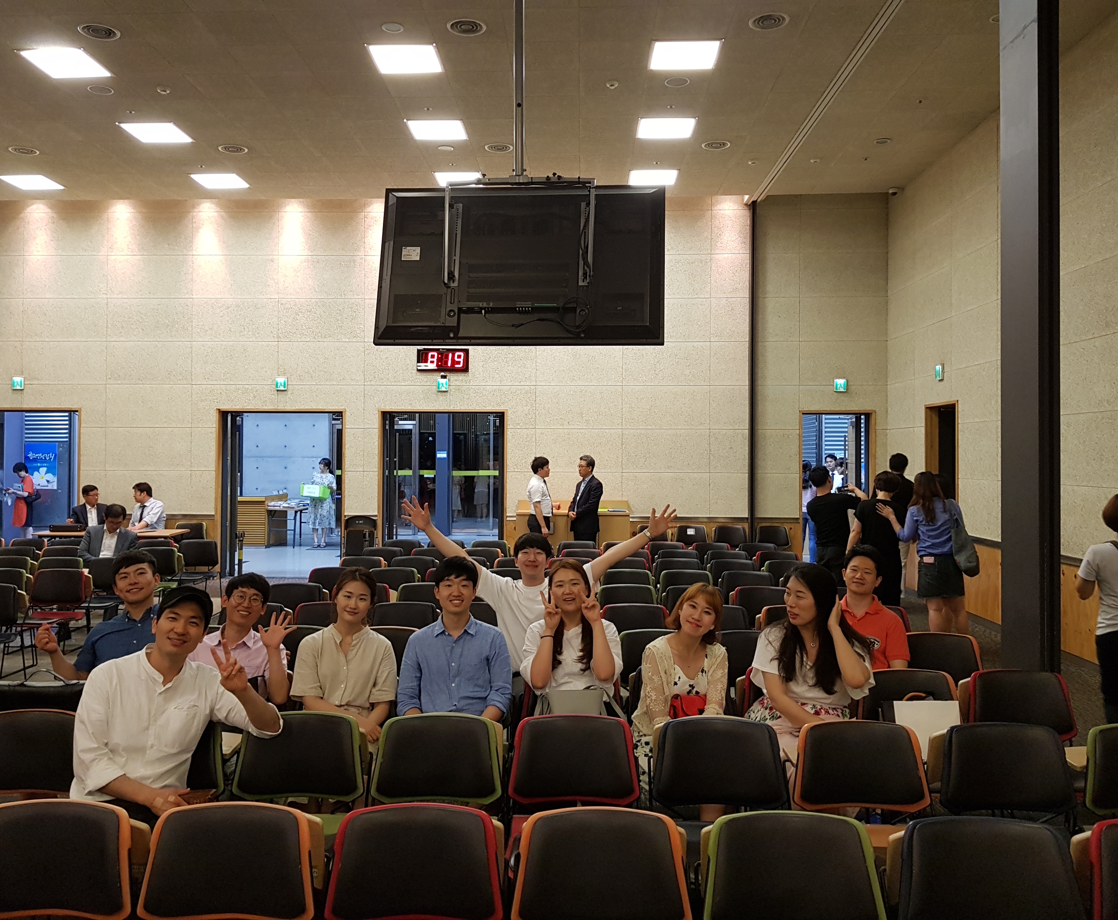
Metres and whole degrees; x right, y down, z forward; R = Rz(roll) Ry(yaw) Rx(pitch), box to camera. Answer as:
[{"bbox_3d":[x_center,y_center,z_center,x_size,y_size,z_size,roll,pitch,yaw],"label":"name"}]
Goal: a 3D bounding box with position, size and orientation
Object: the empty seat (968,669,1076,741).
[{"bbox_3d":[1.934,1.284,3.733,0.480,0.790,0.570,0,0,2],"label":"empty seat"}]

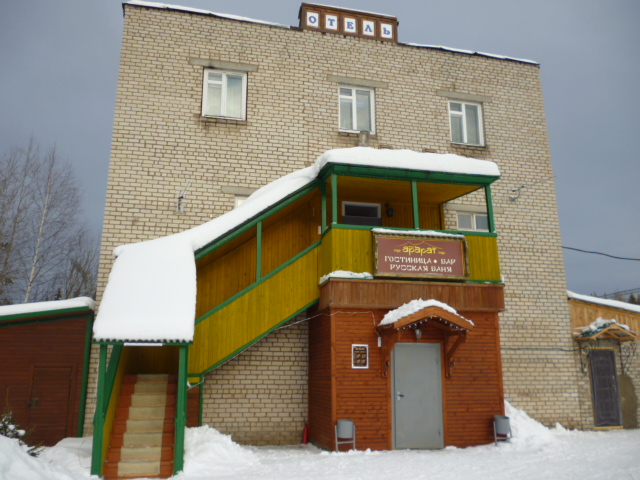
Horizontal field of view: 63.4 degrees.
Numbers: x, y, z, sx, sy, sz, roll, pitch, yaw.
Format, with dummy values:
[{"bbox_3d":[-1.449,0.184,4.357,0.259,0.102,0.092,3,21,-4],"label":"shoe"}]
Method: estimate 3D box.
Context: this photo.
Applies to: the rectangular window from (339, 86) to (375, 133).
[{"bbox_3d":[0.996,-3.509,13.907,1.010,1.380,0.130,3,-15,-12],"label":"rectangular window"}]

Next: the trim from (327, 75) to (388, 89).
[{"bbox_3d":[1.043,-4.310,14.085,1.710,0.170,0.130,3,-15,-12],"label":"trim"}]

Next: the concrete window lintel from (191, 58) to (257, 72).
[{"bbox_3d":[-2.458,-4.498,13.312,1.710,0.170,0.130,3,-15,-12],"label":"concrete window lintel"}]

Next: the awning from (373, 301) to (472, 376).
[{"bbox_3d":[2.036,1.946,10.016,1.640,1.380,0.950,3,-15,-12],"label":"awning"}]

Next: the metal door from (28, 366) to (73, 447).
[{"bbox_3d":[-5.638,3.519,10.786,0.795,1.719,0.080,3,-15,-13],"label":"metal door"}]

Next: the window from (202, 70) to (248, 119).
[{"bbox_3d":[-2.407,-3.701,13.159,1.110,1.370,0.130,3,-15,-12],"label":"window"}]

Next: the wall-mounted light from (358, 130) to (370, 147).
[{"bbox_3d":[1.141,-2.573,13.251,0.290,0.435,0.270,3,-15,-13],"label":"wall-mounted light"}]

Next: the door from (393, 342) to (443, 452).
[{"bbox_3d":[1.913,3.062,10.195,1.030,2.000,0.100,3,-15,-12],"label":"door"}]

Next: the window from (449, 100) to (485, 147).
[{"bbox_3d":[4.188,-3.325,14.927,1.049,1.354,0.120,3,-15,-13],"label":"window"}]

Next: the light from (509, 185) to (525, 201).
[{"bbox_3d":[5.365,-1.303,14.177,0.360,0.400,0.280,3,-15,-12],"label":"light"}]

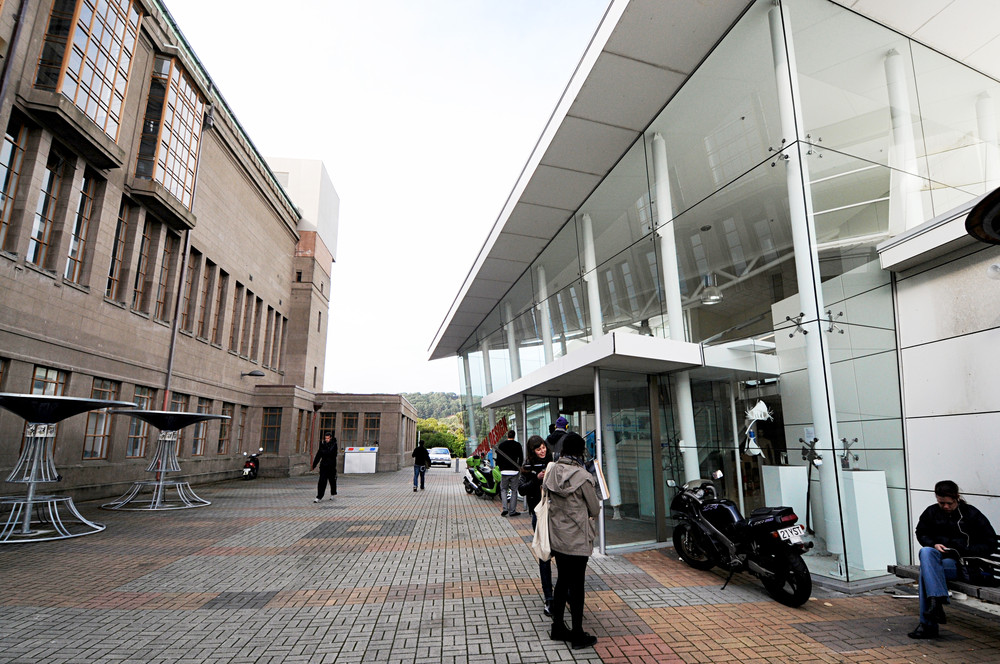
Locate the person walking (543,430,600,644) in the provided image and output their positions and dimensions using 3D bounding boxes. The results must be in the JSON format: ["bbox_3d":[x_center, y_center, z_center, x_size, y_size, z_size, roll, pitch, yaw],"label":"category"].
[{"bbox_3d":[0.589,1.698,4.225,0.500,1.640,0.420,-11,-17,38],"label":"person walking"}]

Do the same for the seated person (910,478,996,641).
[{"bbox_3d":[3.695,1.889,4.193,0.770,1.210,0.560,3,-13,-15],"label":"seated person"}]

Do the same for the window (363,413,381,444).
[{"bbox_3d":[-6.721,5.319,26.217,0.851,2.111,0.200,1,-13,-6],"label":"window"}]

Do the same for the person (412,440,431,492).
[{"bbox_3d":[-2.811,4.812,18.016,0.600,1.730,0.500,1,-13,-6],"label":"person"}]

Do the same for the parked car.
[{"bbox_3d":[-4.500,9.541,38.067,1.680,1.420,4.100,1,-13,-6],"label":"parked car"}]

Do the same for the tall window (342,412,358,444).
[{"bbox_3d":[-8.130,5.425,27.184,0.860,2.000,0.150,1,-13,-6],"label":"tall window"}]

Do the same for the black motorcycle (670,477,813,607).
[{"bbox_3d":[2.592,2.239,5.519,0.680,1.080,2.000,3,-13,-13],"label":"black motorcycle"}]

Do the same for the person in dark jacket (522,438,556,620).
[{"bbox_3d":[0.479,1.877,4.998,0.540,1.640,0.420,9,-16,-35],"label":"person in dark jacket"}]

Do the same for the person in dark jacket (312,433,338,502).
[{"bbox_3d":[-4.756,3.718,13.709,0.550,1.800,0.560,-8,-15,30],"label":"person in dark jacket"}]

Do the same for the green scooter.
[{"bbox_3d":[-0.536,4.237,14.717,0.680,1.140,1.750,11,-17,-40],"label":"green scooter"}]

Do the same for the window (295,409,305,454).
[{"bbox_3d":[-9.214,4.591,23.038,0.200,2.035,0.903,1,-13,-6],"label":"window"}]

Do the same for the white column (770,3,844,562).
[{"bbox_3d":[3.414,-0.535,5.530,0.235,6.184,0.235,-6,0,-7],"label":"white column"}]

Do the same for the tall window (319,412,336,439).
[{"bbox_3d":[-9.288,5.402,27.071,0.850,1.990,0.150,1,-13,-6],"label":"tall window"}]

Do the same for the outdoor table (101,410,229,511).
[{"bbox_3d":[-8.914,3.388,13.291,2.700,2.340,2.700,1,-13,-6],"label":"outdoor table"}]

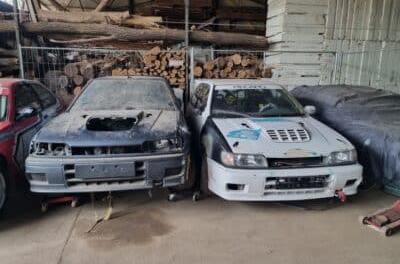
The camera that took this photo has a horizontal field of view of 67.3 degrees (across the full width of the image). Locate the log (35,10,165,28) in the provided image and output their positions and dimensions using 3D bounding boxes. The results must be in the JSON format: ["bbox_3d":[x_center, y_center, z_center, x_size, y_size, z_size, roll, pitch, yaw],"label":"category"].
[{"bbox_3d":[-2.581,-2.889,7.714,3.100,0.330,0.350,-1,10,-9],"label":"log"}]

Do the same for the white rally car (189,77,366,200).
[{"bbox_3d":[0.676,-0.088,4.799,1.690,1.450,3.970,-1,10,-8],"label":"white rally car"}]

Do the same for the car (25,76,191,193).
[{"bbox_3d":[-1.120,-0.148,4.805,1.690,1.440,3.970,-1,10,-6],"label":"car"}]

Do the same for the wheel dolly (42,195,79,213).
[{"bbox_3d":[-1.648,0.783,3.559,0.420,0.130,0.420,-4,11,-22],"label":"wheel dolly"}]

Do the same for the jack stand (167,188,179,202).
[{"bbox_3d":[-0.342,0.748,3.713,0.160,0.180,0.160,-1,10,-6],"label":"jack stand"}]

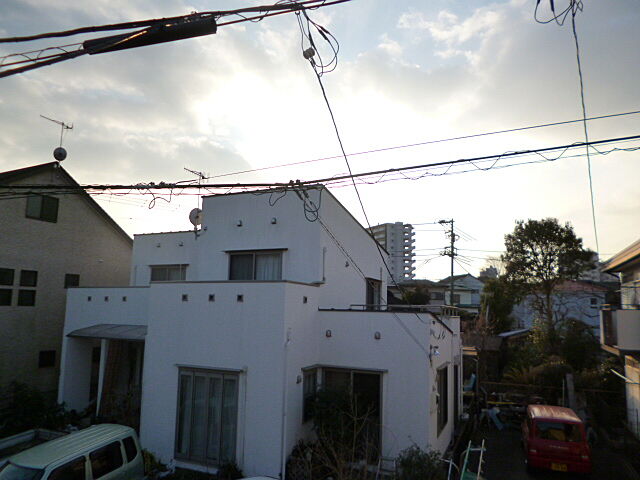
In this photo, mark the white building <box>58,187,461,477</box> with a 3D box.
[{"bbox_3d":[-1.753,2.387,14.379,11.501,6.983,7.948,-2,-8,25],"label":"white building"}]

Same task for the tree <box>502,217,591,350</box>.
[{"bbox_3d":[12.358,2.879,23.982,4.800,7.900,4.600,-3,-8,27],"label":"tree"}]

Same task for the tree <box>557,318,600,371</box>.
[{"bbox_3d":[11.650,4.927,19.979,2.100,2.800,2.000,-3,-8,30],"label":"tree"}]

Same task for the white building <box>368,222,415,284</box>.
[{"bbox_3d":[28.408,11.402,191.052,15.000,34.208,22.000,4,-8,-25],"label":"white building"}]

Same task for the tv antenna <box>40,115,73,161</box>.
[{"bbox_3d":[-9.330,-3.605,15.600,0.550,1.420,1.350,-1,-7,17],"label":"tv antenna"}]

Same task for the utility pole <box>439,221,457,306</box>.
[{"bbox_3d":[13.589,3.888,46.791,1.900,12.331,0.900,1,-7,0],"label":"utility pole"}]

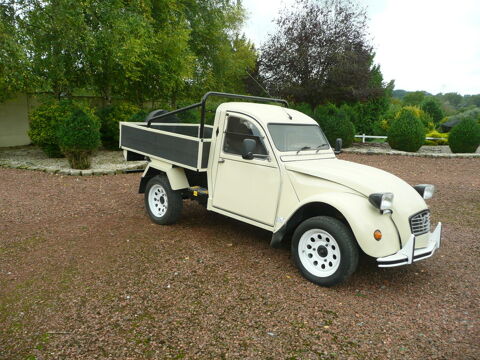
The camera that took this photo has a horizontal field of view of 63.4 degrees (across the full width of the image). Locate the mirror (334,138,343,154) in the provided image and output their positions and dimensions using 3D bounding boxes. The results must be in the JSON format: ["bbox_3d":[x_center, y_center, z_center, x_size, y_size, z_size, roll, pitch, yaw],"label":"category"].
[{"bbox_3d":[1.216,-0.413,4.793,0.070,0.190,0.125,9,11,33],"label":"mirror"}]

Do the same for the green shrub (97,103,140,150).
[{"bbox_3d":[-4.456,-1.961,14.300,1.624,1.786,1.624,-1,10,-17],"label":"green shrub"}]

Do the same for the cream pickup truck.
[{"bbox_3d":[0.232,-0.162,4.680,1.600,1.680,4.060,-6,13,-45],"label":"cream pickup truck"}]

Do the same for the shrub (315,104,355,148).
[{"bbox_3d":[4.455,-2.563,18.600,2.019,2.108,2.019,4,9,13],"label":"shrub"}]

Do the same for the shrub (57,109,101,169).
[{"bbox_3d":[-3.918,-0.998,9.450,1.073,1.460,1.073,-2,10,-22],"label":"shrub"}]

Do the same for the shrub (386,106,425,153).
[{"bbox_3d":[7.470,-2.258,17.500,1.700,2.019,1.700,6,10,22],"label":"shrub"}]

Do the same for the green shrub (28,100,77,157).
[{"bbox_3d":[-5.716,-1.555,11.900,1.502,1.762,1.502,-2,10,-25],"label":"green shrub"}]

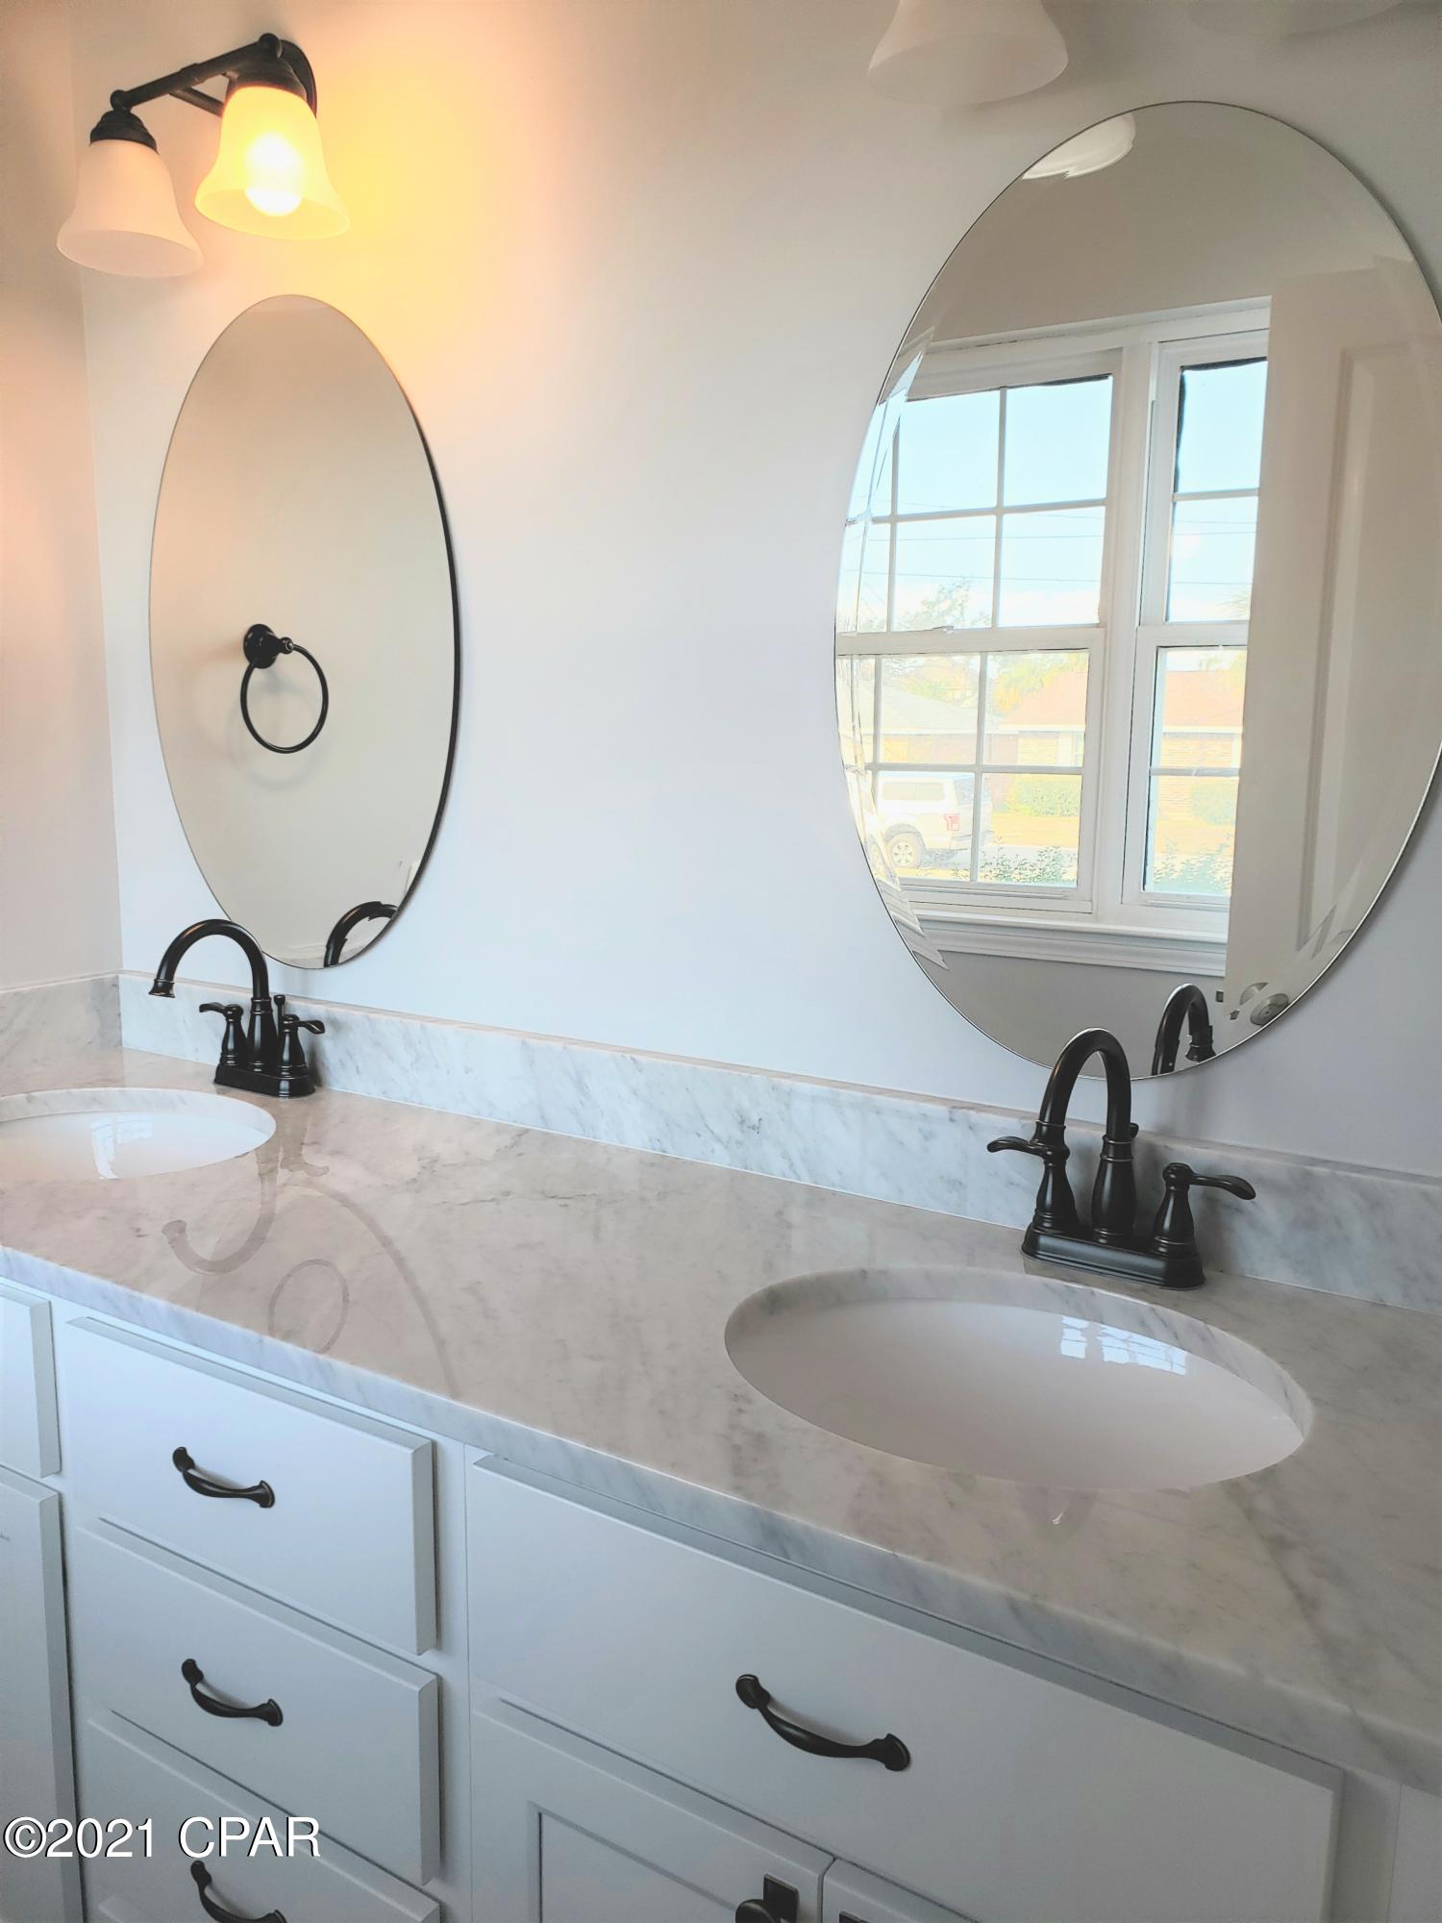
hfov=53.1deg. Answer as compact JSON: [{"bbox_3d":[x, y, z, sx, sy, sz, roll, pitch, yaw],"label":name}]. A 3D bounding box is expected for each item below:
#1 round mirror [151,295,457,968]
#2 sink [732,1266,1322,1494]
[{"bbox_3d":[-0.508,-0.384,1.751,0.535,0.797,0.020,6,11,32],"label":"round mirror"},{"bbox_3d":[0.201,0.386,1.063,0.445,0.165,0.365,6,11,32],"label":"sink"}]

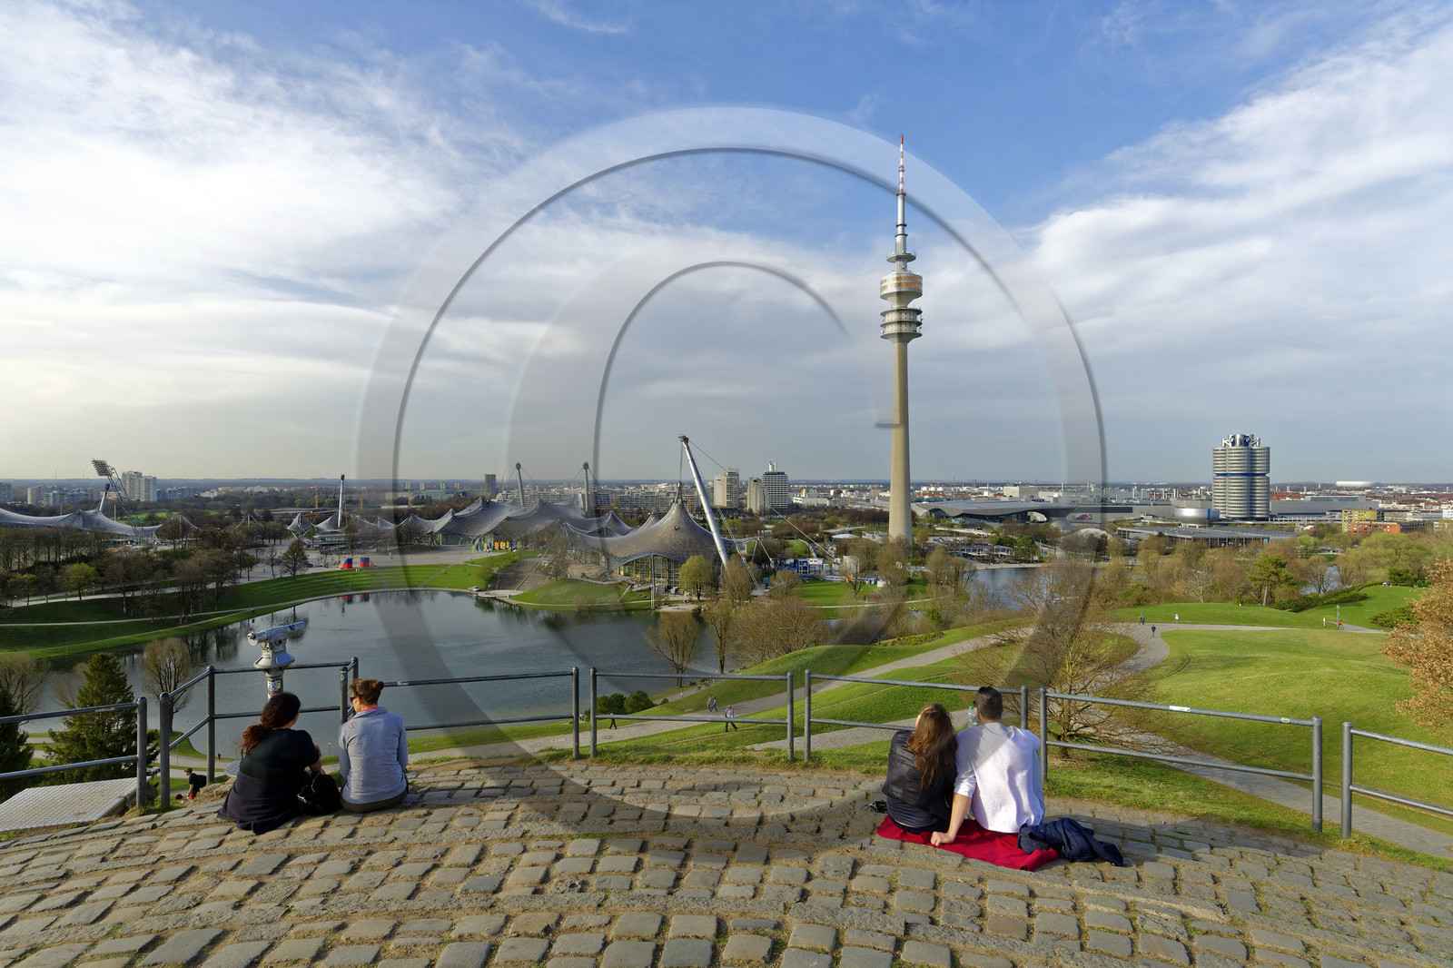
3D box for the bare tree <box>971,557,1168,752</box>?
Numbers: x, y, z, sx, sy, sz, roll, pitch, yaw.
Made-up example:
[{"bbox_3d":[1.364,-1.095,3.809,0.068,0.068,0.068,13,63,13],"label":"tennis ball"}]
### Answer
[{"bbox_3d":[11.090,5.680,25.000,6.120,6.470,6.200,0,0,0],"label":"bare tree"}]

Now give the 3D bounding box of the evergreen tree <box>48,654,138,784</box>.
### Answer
[{"bbox_3d":[-36.617,15.151,45.000,5.600,10.456,5.600,0,1,-39],"label":"evergreen tree"}]

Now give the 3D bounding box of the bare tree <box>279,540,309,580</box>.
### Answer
[{"bbox_3d":[-220.310,38.192,391.000,13.200,19.674,13.200,0,0,-29],"label":"bare tree"}]

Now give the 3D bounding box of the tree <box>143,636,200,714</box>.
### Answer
[{"bbox_3d":[-123.478,44.532,170.000,10.500,21.134,10.500,0,1,-36],"label":"tree"}]

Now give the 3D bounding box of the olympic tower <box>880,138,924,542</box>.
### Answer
[{"bbox_3d":[122.630,-96.970,536.000,28.600,290.500,28.600,0,0,0],"label":"olympic tower"}]

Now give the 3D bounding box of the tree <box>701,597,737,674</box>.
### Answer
[{"bbox_3d":[-1.981,43.894,223.000,10.500,22.442,10.500,0,0,0],"label":"tree"}]

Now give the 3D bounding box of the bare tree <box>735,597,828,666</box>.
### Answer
[{"bbox_3d":[15.870,42.680,221.000,26.840,20.610,21.000,0,0,0],"label":"bare tree"}]

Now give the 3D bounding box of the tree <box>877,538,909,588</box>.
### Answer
[{"bbox_3d":[77.660,37.350,358.000,14.840,24.900,14.000,0,0,0],"label":"tree"}]

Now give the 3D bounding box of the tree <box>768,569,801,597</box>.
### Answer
[{"bbox_3d":[25.620,44.010,336.000,14.930,14.420,14.000,0,0,0],"label":"tree"}]

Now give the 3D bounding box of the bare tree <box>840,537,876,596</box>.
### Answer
[{"bbox_3d":[58.750,37.710,342.000,15.700,26.830,14.500,0,0,0],"label":"bare tree"}]

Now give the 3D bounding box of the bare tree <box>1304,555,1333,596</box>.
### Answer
[{"bbox_3d":[278.276,43.688,360.000,12.000,20.246,12.000,0,1,38],"label":"bare tree"}]

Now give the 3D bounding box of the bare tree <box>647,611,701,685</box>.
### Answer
[{"bbox_3d":[-13.760,43.420,202.000,14.060,19.880,13.500,0,0,0],"label":"bare tree"}]

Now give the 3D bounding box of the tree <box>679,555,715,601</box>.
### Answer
[{"bbox_3d":[-13.617,42.367,347.000,15.000,21.055,15.000,0,0,-2],"label":"tree"}]

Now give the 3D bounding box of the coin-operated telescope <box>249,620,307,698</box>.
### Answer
[{"bbox_3d":[-4.280,2.090,7.280,0.370,1.580,0.600,0,0,23],"label":"coin-operated telescope"}]

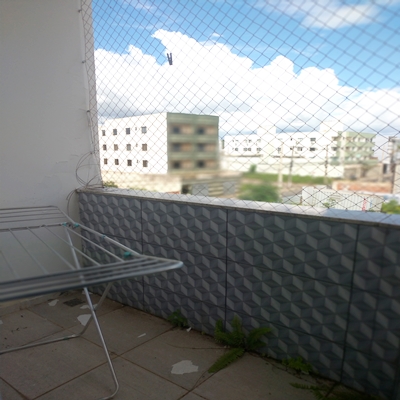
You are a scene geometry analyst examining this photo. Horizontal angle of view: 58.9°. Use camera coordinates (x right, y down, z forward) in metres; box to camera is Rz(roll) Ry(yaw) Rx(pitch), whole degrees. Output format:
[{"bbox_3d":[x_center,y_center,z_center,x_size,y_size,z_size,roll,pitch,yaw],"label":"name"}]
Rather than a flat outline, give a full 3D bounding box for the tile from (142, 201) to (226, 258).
[{"bbox_3d":[-0.114,0.165,2.155,0.640,0.288,0.012,6,10,35],"label":"tile"}]

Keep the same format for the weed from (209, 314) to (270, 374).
[{"bbox_3d":[0.160,0.755,1.866,0.337,0.190,0.288,6,10,35],"label":"weed"}]

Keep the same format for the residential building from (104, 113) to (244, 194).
[{"bbox_3d":[-8.525,-9.018,66.015,11.000,11.800,24.000,-7,11,-40],"label":"residential building"}]

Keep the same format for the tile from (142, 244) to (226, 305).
[{"bbox_3d":[-0.116,0.450,2.198,0.640,0.288,0.012,6,10,35],"label":"tile"}]

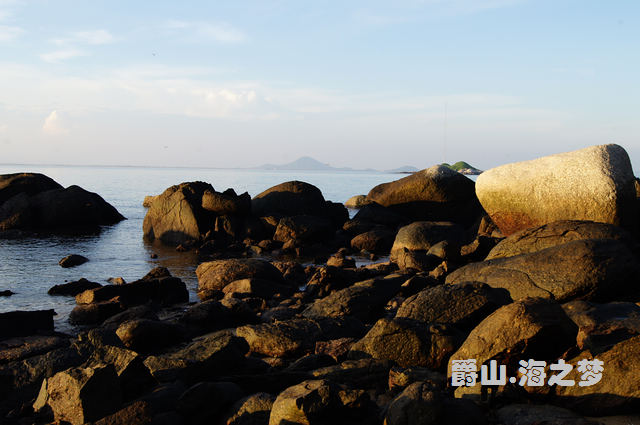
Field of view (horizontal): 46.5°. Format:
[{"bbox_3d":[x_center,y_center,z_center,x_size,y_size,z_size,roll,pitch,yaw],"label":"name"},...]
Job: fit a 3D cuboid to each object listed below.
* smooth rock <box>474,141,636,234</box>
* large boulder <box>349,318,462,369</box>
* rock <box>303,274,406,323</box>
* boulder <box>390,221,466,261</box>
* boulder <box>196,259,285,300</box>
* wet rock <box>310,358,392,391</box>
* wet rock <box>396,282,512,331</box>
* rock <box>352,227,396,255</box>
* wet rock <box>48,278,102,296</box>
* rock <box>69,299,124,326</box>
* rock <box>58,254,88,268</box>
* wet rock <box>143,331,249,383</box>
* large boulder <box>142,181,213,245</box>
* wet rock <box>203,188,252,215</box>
[{"bbox_3d":[5.096,-0.464,16.200,3.308,2.013,2.150,2,3,18],"label":"smooth rock"},{"bbox_3d":[0.757,1.159,6.600,0.950,0.400,0.720,1,3,0],"label":"large boulder"},{"bbox_3d":[0.416,1.038,9.000,1.200,0.460,0.800,0,4,-20],"label":"rock"},{"bbox_3d":[2.733,0.724,18.800,1.880,1.024,1.410,2,3,15],"label":"boulder"},{"bbox_3d":[-1.353,1.160,12.900,1.516,0.686,1.137,2,3,15],"label":"boulder"},{"bbox_3d":[0.263,1.351,6.200,0.674,0.210,0.506,2,3,10],"label":"wet rock"},{"bbox_3d":[1.605,1.137,9.000,1.393,0.529,0.975,2,3,15],"label":"wet rock"},{"bbox_3d":[1.511,0.759,20.300,1.339,0.739,1.004,2,3,15],"label":"rock"},{"bbox_3d":[-3.803,1.167,11.600,0.780,0.230,0.500,1,3,0],"label":"wet rock"},{"bbox_3d":[-2.877,1.275,9.600,0.650,0.270,0.500,1,3,0],"label":"rock"},{"bbox_3d":[-5.618,1.116,17.000,0.642,0.306,0.449,1,3,0],"label":"rock"},{"bbox_3d":[-1.035,1.197,6.200,0.850,0.360,0.600,0,3,-15],"label":"wet rock"},{"bbox_3d":[-3.795,0.000,20.000,1.800,1.700,1.600,1,3,0],"label":"large boulder"},{"bbox_3d":[-2.857,-0.308,22.800,1.439,0.848,1.008,2,3,10],"label":"wet rock"}]

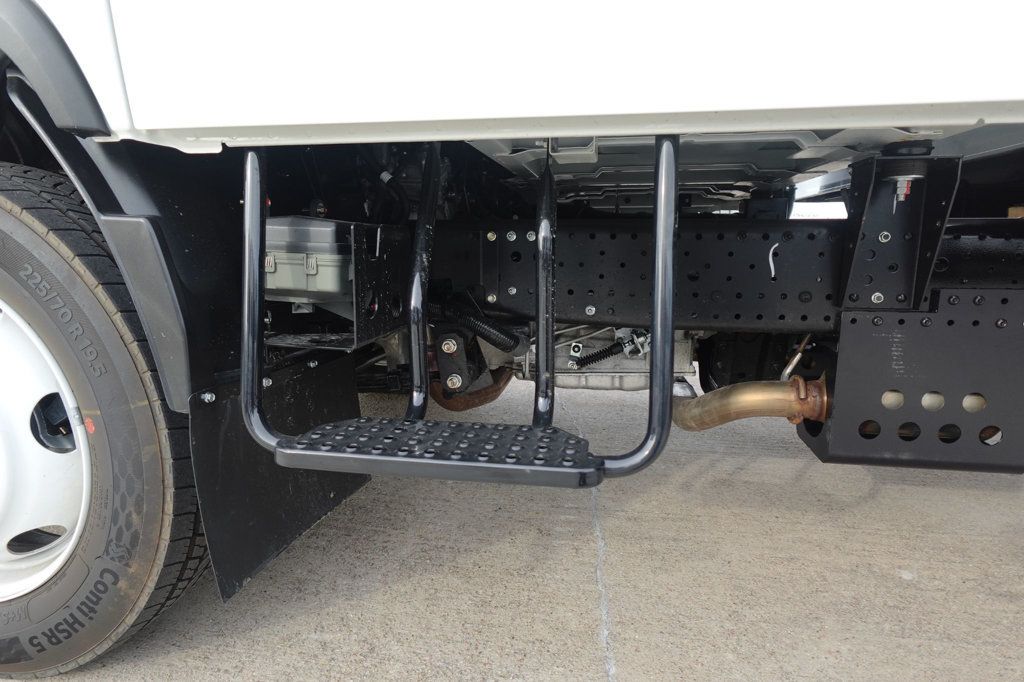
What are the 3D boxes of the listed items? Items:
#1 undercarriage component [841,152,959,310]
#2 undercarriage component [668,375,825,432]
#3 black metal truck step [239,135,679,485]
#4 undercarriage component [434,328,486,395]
[{"bbox_3d":[0.810,-0.215,1.196,0.173,0.316,0.130,2,11,8],"label":"undercarriage component"},{"bbox_3d":[0.579,0.159,1.458,0.365,0.160,0.170,2,11,8],"label":"undercarriage component"},{"bbox_3d":[-0.076,-0.072,0.926,0.630,0.492,0.335,2,11,8],"label":"black metal truck step"},{"bbox_3d":[-0.146,0.046,1.539,0.100,0.170,0.135,2,11,8],"label":"undercarriage component"}]

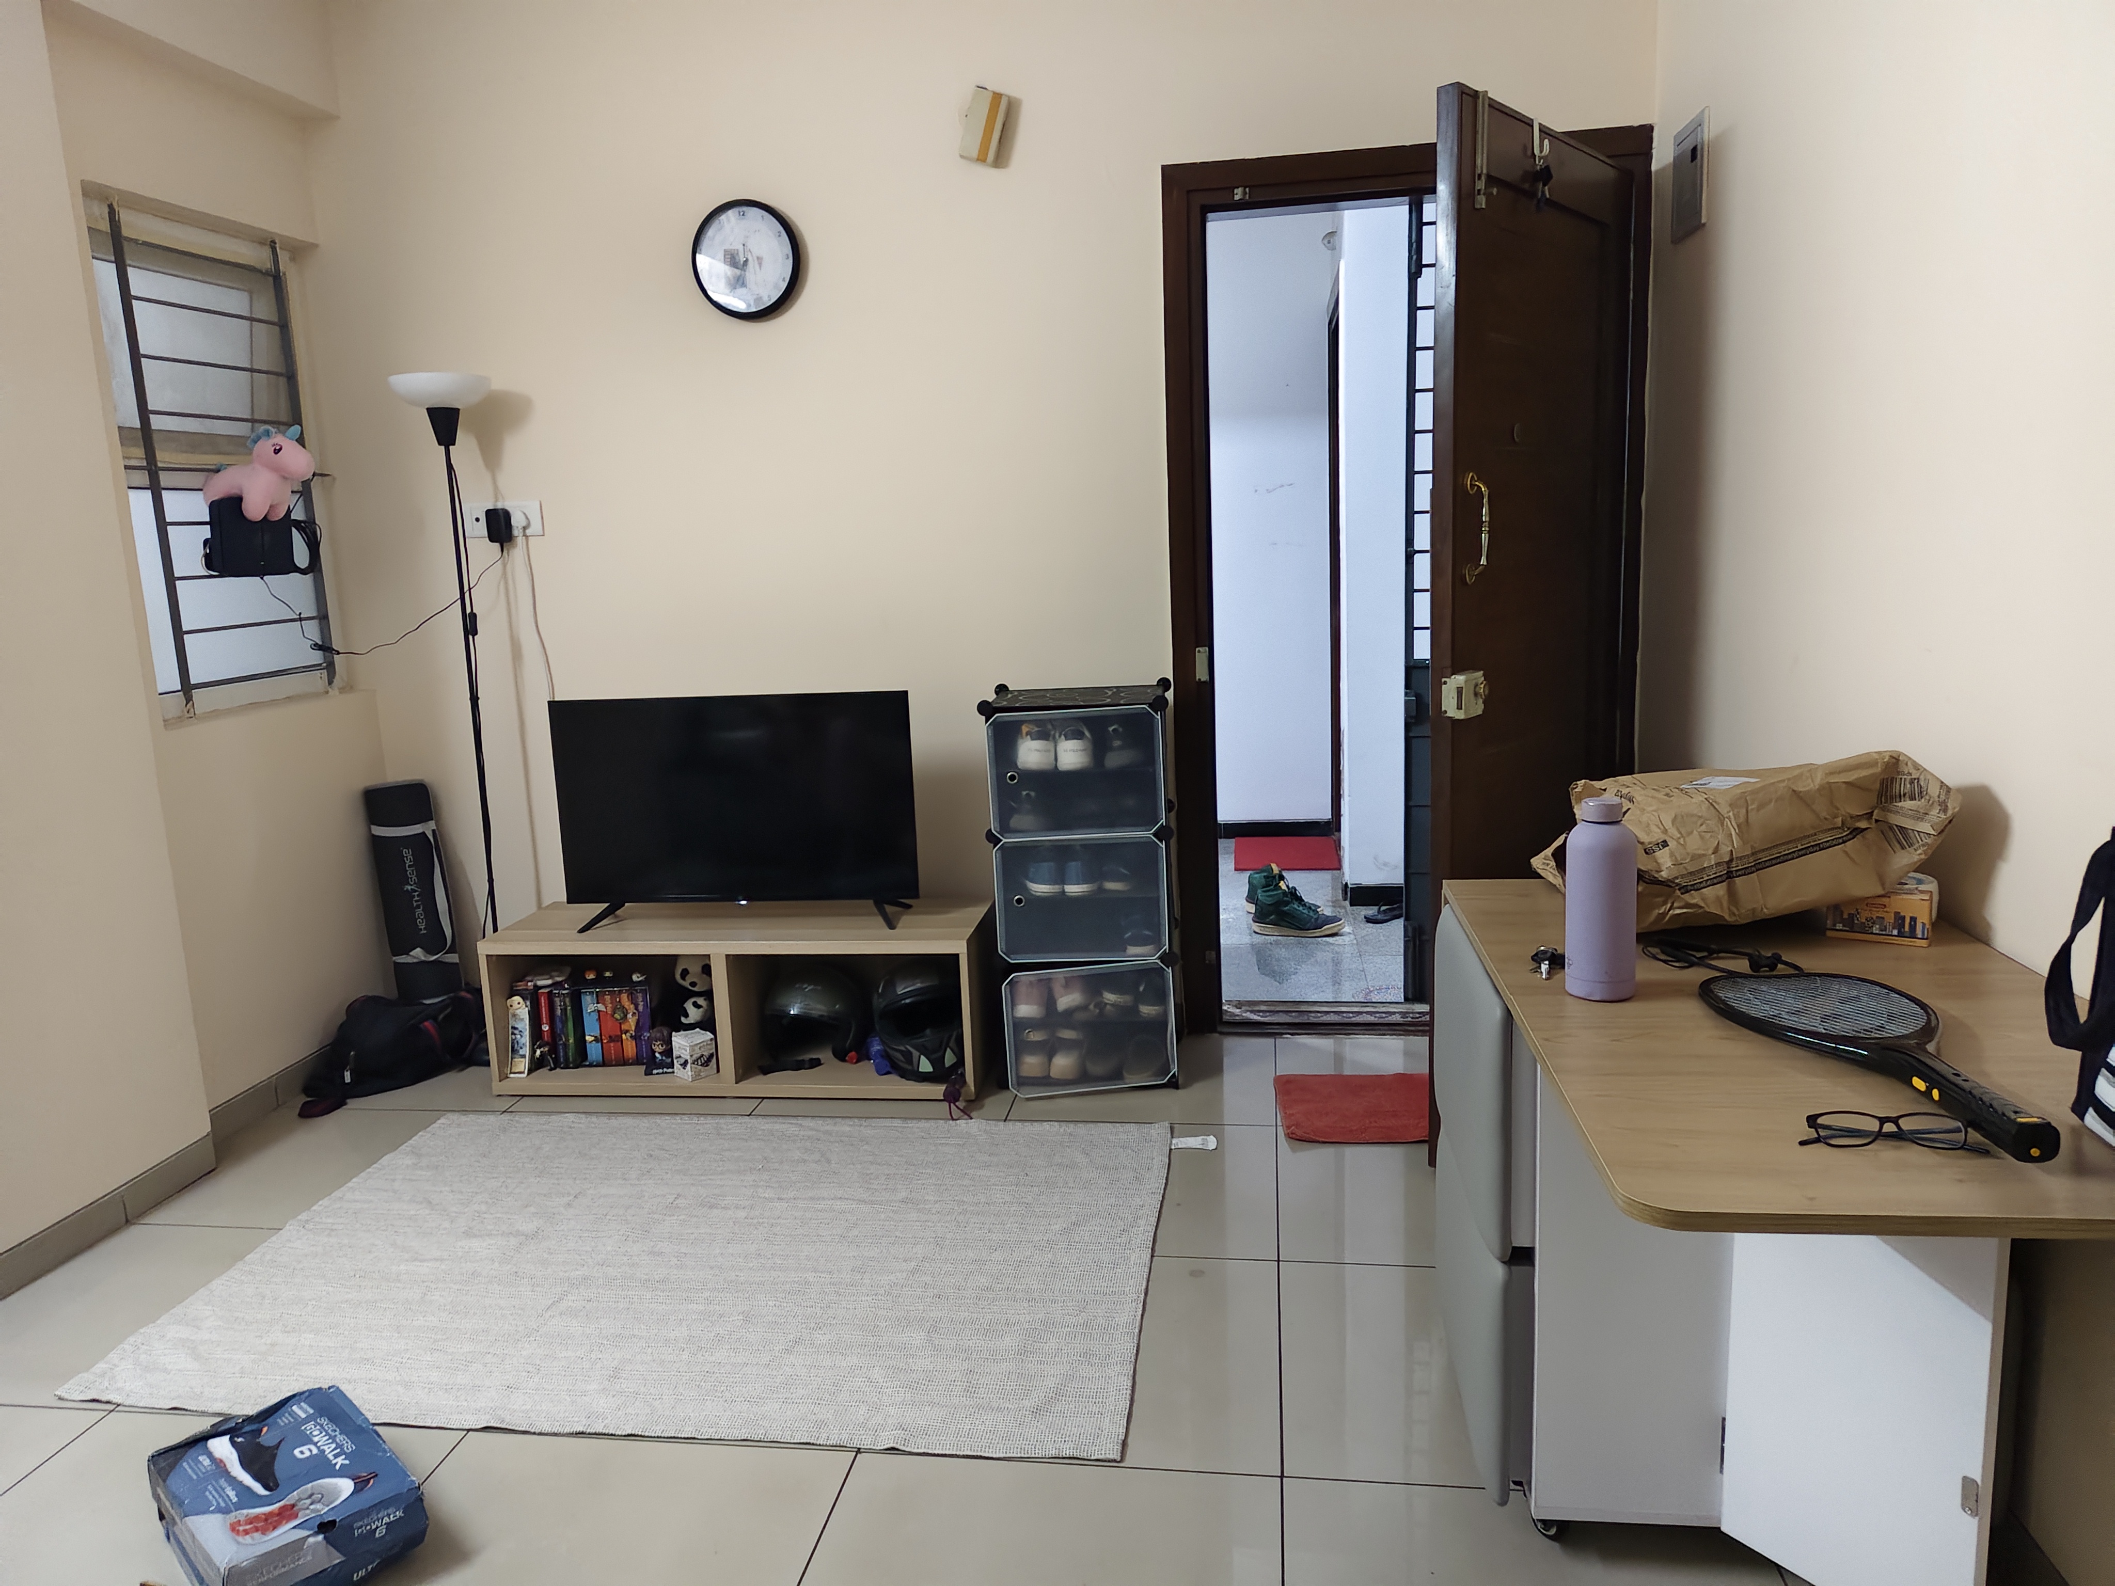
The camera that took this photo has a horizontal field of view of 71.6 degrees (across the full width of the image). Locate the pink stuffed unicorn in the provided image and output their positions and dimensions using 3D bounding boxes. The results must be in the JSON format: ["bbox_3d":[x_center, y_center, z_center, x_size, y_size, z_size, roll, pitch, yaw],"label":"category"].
[{"bbox_3d":[-1.887,-0.759,3.465,0.220,0.225,0.130,-5,11,-14],"label":"pink stuffed unicorn"}]

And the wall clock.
[{"bbox_3d":[-0.763,-1.309,3.605,0.285,0.285,0.042,-1,10,8],"label":"wall clock"}]

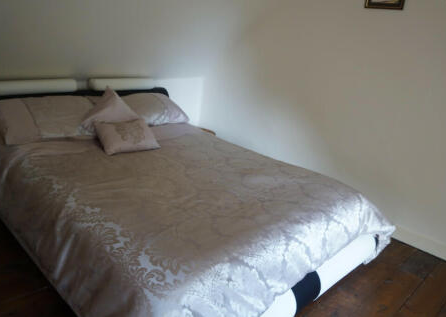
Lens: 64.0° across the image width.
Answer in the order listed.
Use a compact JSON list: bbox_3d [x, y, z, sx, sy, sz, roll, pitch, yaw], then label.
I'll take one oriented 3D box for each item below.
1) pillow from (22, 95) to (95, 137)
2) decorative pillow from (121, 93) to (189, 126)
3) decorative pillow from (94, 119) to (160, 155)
[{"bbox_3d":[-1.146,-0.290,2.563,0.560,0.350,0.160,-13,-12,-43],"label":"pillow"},{"bbox_3d":[-0.630,-0.410,3.079,0.660,0.350,0.160,-13,-12,-43],"label":"decorative pillow"},{"bbox_3d":[-0.640,-0.156,2.415,0.370,0.120,0.280,-10,60,-39],"label":"decorative pillow"}]

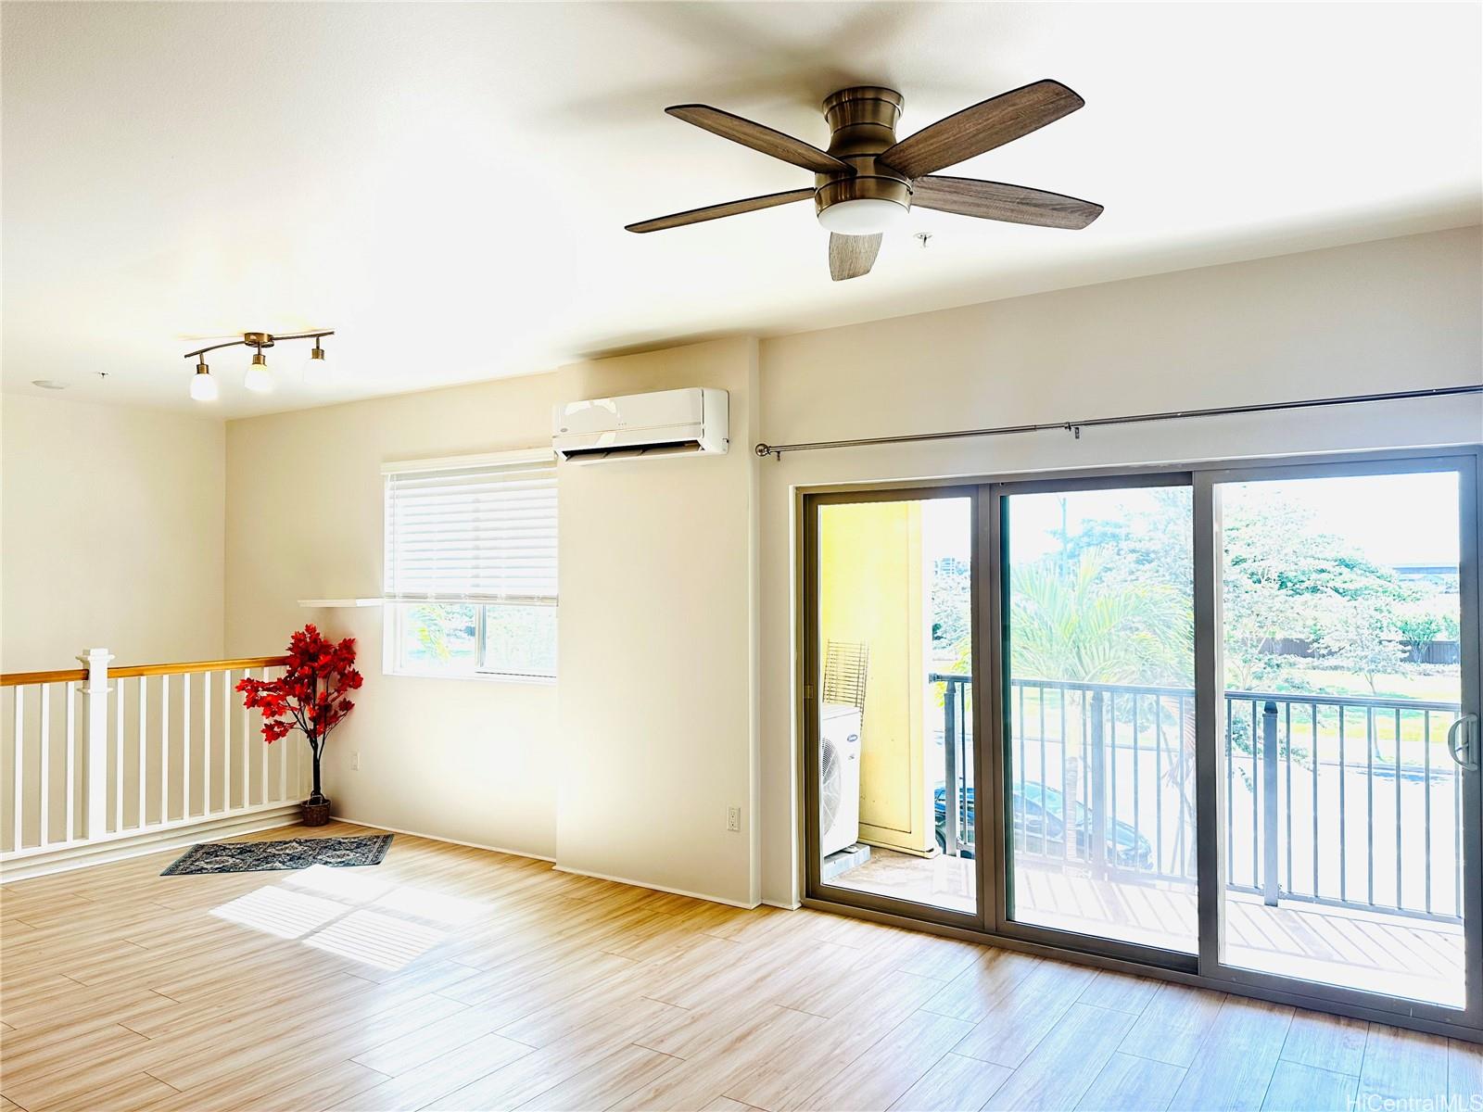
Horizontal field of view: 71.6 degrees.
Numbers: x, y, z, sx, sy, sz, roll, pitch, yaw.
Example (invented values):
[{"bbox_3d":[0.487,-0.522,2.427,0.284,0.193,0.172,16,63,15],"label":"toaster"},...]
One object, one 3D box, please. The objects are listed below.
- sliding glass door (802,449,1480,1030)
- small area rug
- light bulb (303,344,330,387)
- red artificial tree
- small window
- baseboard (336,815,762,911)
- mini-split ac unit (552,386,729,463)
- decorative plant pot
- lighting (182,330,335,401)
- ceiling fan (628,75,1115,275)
[{"bbox_3d":[1.446,0.665,4.314,2.735,2.045,0.130,-1,-1,33],"label":"sliding glass door"},{"bbox_3d":[-2.639,1.722,5.952,1.130,0.012,0.670,0,-1,-10],"label":"small area rug"},{"bbox_3d":[-1.985,-0.890,4.800,0.125,0.200,0.125,-1,-1,33],"label":"light bulb"},{"bbox_3d":[-2.834,1.048,6.564,0.700,1.220,0.640,-1,-1,33],"label":"red artificial tree"},{"bbox_3d":[-1.637,0.079,6.184,1.540,1.350,0.130,-1,-1,33],"label":"small window"},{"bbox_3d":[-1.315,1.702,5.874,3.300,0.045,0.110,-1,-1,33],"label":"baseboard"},{"bbox_3d":[-0.526,-0.647,5.205,0.965,0.310,0.230,-1,-1,33],"label":"mini-split ac unit"},{"bbox_3d":[-2.767,1.658,6.689,0.195,0.170,0.195,0,-1,0],"label":"decorative plant pot"},{"bbox_3d":[-2.365,-0.924,5.017,1.040,0.290,0.190,-1,-1,33],"label":"lighting"},{"bbox_3d":[0.298,-0.963,2.546,1.290,0.315,1.290,-1,-1,33],"label":"ceiling fan"}]

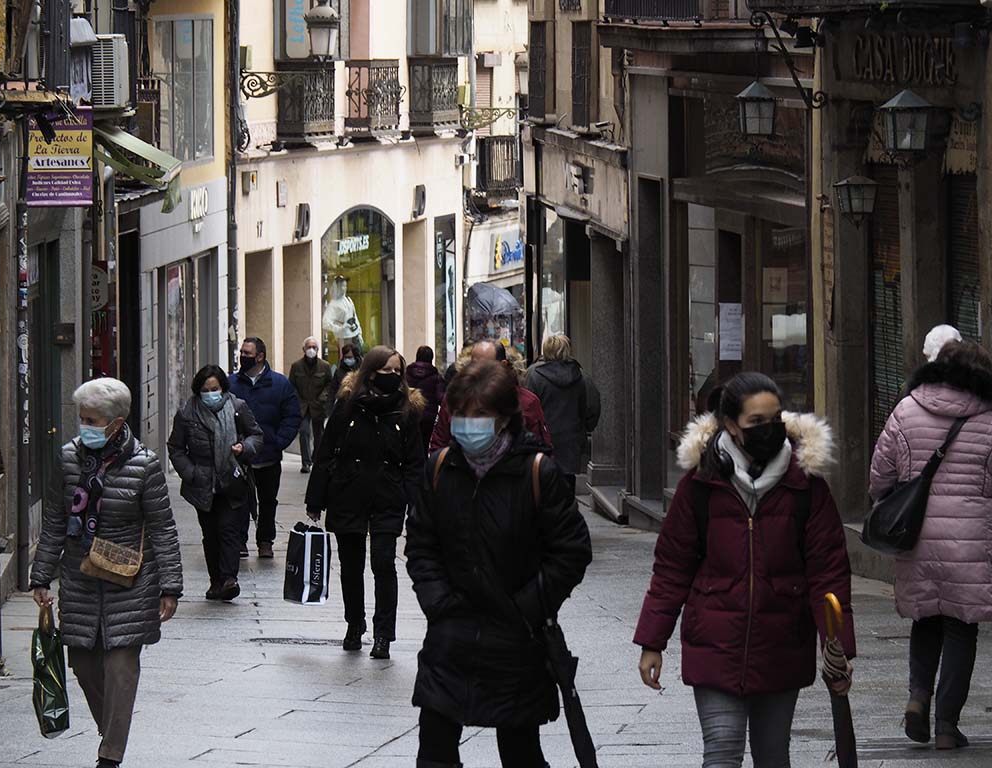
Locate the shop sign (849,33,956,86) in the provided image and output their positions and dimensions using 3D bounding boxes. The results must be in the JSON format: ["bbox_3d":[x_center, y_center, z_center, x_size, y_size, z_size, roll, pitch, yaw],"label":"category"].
[{"bbox_3d":[2.695,-2.151,35.300,0.070,0.330,2.400,-1,4,-11],"label":"shop sign"}]

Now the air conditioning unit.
[{"bbox_3d":[-3.352,-2.717,46.300,0.320,0.630,0.820,0,4,2],"label":"air conditioning unit"}]

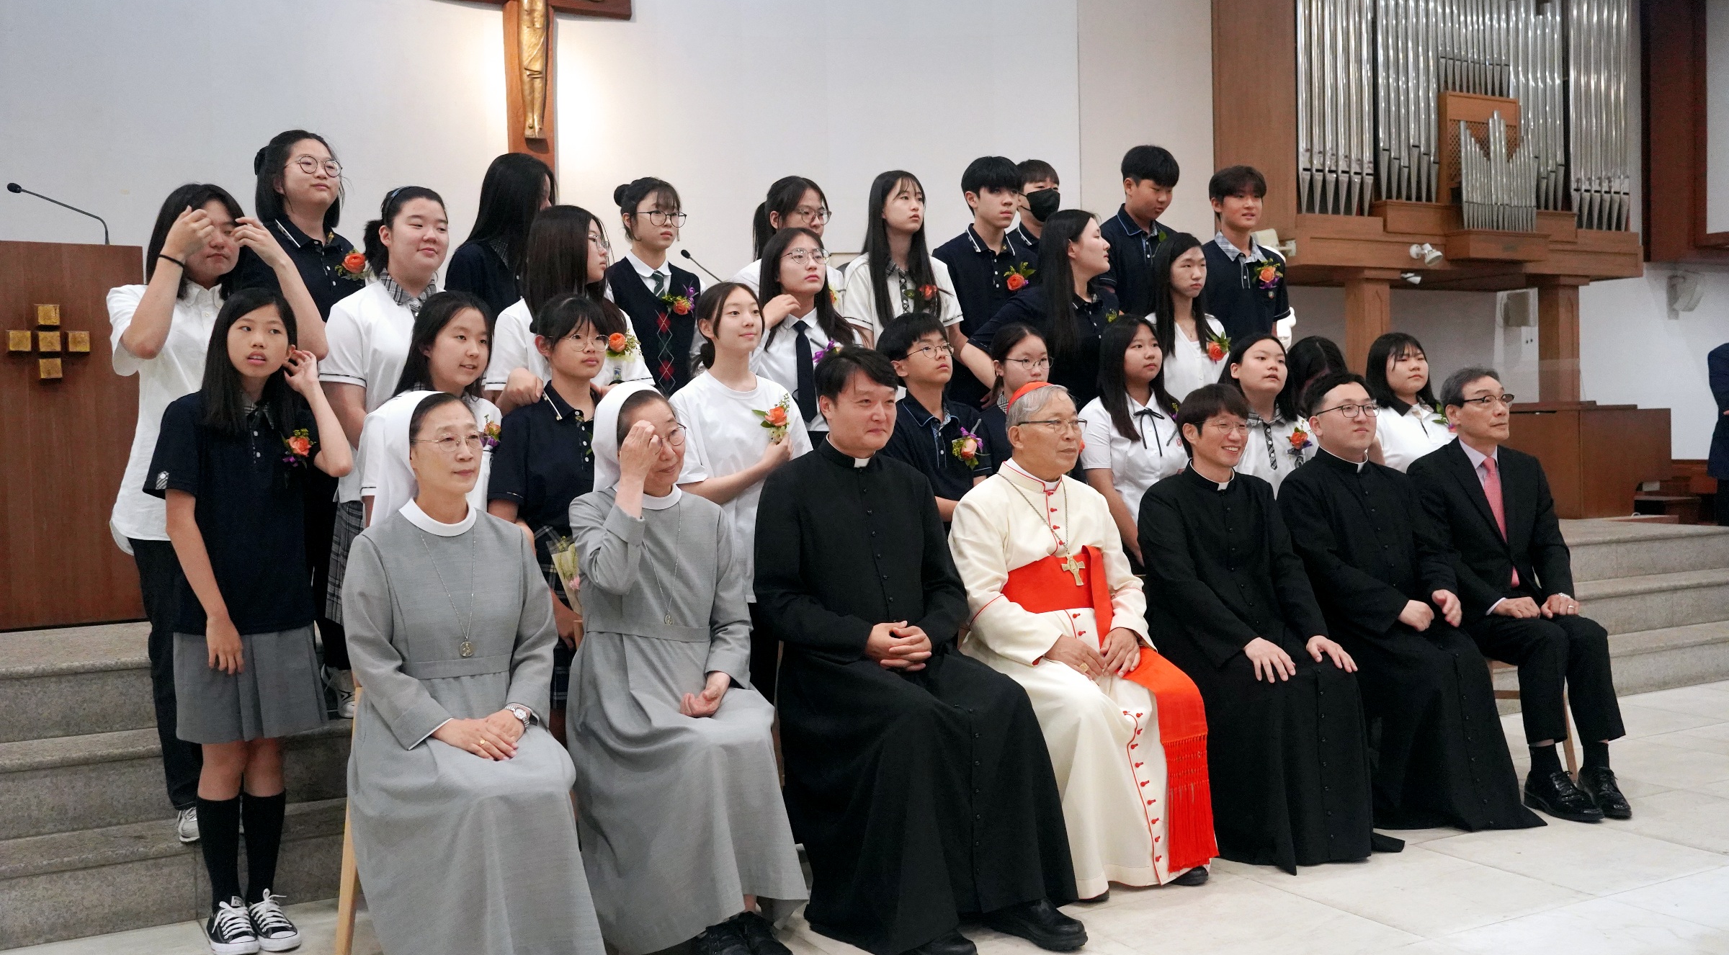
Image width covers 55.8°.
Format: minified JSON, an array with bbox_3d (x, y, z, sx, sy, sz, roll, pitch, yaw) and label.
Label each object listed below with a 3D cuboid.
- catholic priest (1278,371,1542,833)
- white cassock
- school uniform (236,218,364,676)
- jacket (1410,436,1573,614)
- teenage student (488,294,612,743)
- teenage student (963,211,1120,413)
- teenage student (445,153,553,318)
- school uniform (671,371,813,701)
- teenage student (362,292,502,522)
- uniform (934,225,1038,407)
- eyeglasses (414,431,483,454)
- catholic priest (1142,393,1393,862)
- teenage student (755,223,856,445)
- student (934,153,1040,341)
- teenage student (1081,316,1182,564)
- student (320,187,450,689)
[{"bbox_3d":[1.626,0.338,4.939,0.660,1.330,0.750,-2,2,-29],"label":"catholic priest"},{"bbox_3d":[0.529,0.494,4.387,0.590,1.090,0.650,-2,2,-31],"label":"white cassock"},{"bbox_3d":[-1.611,-0.045,4.695,0.460,1.412,0.280,-3,2,-37],"label":"school uniform"},{"bbox_3d":[2.041,0.209,5.272,0.570,0.660,0.500,-2,2,-29],"label":"jacket"},{"bbox_3d":[-0.766,0.304,4.242,0.430,1.540,0.310,-3,3,-35],"label":"teenage student"},{"bbox_3d":[0.618,-0.041,5.439,0.560,1.690,0.360,-3,3,-43],"label":"teenage student"},{"bbox_3d":[-1.055,-0.151,4.905,0.310,1.630,0.420,1,3,42],"label":"teenage student"},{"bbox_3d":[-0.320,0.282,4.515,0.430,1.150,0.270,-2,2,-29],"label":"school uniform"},{"bbox_3d":[-1.044,0.310,4.085,0.440,1.550,0.290,-2,2,-29],"label":"teenage student"},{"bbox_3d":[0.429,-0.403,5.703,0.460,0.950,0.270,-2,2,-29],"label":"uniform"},{"bbox_3d":[-0.918,-0.076,3.550,0.140,0.043,0.138,1,3,44],"label":"eyeglasses"},{"bbox_3d":[1.083,0.382,4.556,0.600,1.295,0.660,-3,3,-35],"label":"catholic priest"},{"bbox_3d":[-0.192,0.028,5.154,0.460,1.645,0.340,-2,2,-34],"label":"teenage student"},{"bbox_3d":[0.453,-0.264,5.824,0.480,1.770,0.290,-2,2,-29],"label":"student"},{"bbox_3d":[0.852,0.251,5.157,0.430,1.520,0.290,-2,2,-29],"label":"teenage student"},{"bbox_3d":[-1.258,0.052,4.460,0.480,1.688,0.310,-3,2,-37],"label":"student"}]

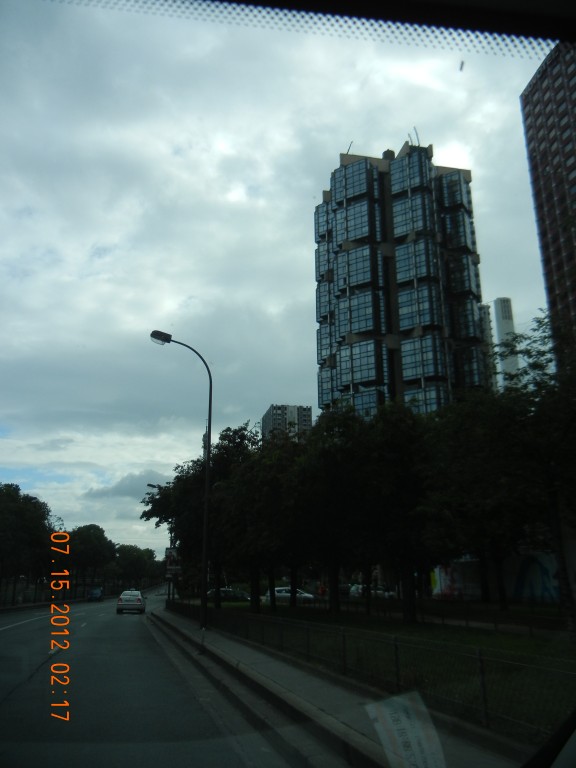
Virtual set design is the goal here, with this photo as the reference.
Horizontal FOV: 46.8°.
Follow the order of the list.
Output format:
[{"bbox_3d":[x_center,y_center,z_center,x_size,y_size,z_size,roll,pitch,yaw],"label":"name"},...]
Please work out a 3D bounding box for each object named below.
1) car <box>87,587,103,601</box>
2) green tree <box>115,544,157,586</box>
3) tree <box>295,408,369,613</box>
[{"bbox_3d":[-23.289,25.453,80.110,1.800,1.650,4.300,2,-17,-8],"label":"car"},{"bbox_3d":[-30.475,37.242,133.010,8.200,9.600,8.200,0,-17,0],"label":"green tree"},{"bbox_3d":[2.381,6.738,36.435,4.800,11.000,4.800,0,-17,0],"label":"tree"}]

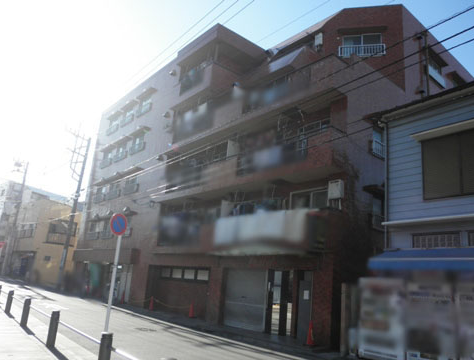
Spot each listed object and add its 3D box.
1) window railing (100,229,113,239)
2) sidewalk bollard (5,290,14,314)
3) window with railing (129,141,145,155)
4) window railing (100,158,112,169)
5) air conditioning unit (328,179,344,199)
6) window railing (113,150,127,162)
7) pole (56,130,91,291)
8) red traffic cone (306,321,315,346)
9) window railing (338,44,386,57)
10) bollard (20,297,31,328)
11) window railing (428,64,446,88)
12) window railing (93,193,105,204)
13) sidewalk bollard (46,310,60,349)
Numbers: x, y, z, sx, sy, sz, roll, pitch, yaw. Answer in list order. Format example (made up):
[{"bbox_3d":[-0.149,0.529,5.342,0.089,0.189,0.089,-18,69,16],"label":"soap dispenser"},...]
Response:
[{"bbox_3d":[-8.483,3.640,25.449,0.180,0.520,1.780,16,-19,-38],"label":"window railing"},{"bbox_3d":[-7.713,4.111,13.162,0.165,0.725,0.165,16,-17,-38],"label":"sidewalk bollard"},{"bbox_3d":[-6.102,-1.889,23.984,0.170,0.560,1.738,15,-18,-37],"label":"window with railing"},{"bbox_3d":[-9.299,-1.114,27.837,0.170,0.538,1.761,15,-18,-37],"label":"window railing"},{"bbox_3d":[3.466,0.338,13.527,0.220,0.620,0.500,16,-17,-38],"label":"air conditioning unit"},{"bbox_3d":[-7.594,-1.521,25.463,0.200,0.520,1.850,16,-17,-38],"label":"window railing"},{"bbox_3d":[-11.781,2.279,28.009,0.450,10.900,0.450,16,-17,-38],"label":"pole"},{"bbox_3d":[2.369,4.859,12.402,0.350,0.710,0.350,16,-17,-38],"label":"red traffic cone"},{"bbox_3d":[5.413,-5.552,16.829,1.920,0.510,0.200,1,-15,13],"label":"window railing"},{"bbox_3d":[-5.509,3.442,10.147,0.148,0.690,0.148,15,-18,-37],"label":"bollard"},{"bbox_3d":[9.196,-4.752,18.042,1.790,0.520,0.160,15,-18,-37],"label":"window railing"},{"bbox_3d":[-9.625,1.376,27.375,0.170,0.549,1.750,15,-18,-37],"label":"window railing"},{"bbox_3d":[-4.092,3.315,8.661,0.165,0.725,0.165,16,-17,-38],"label":"sidewalk bollard"}]

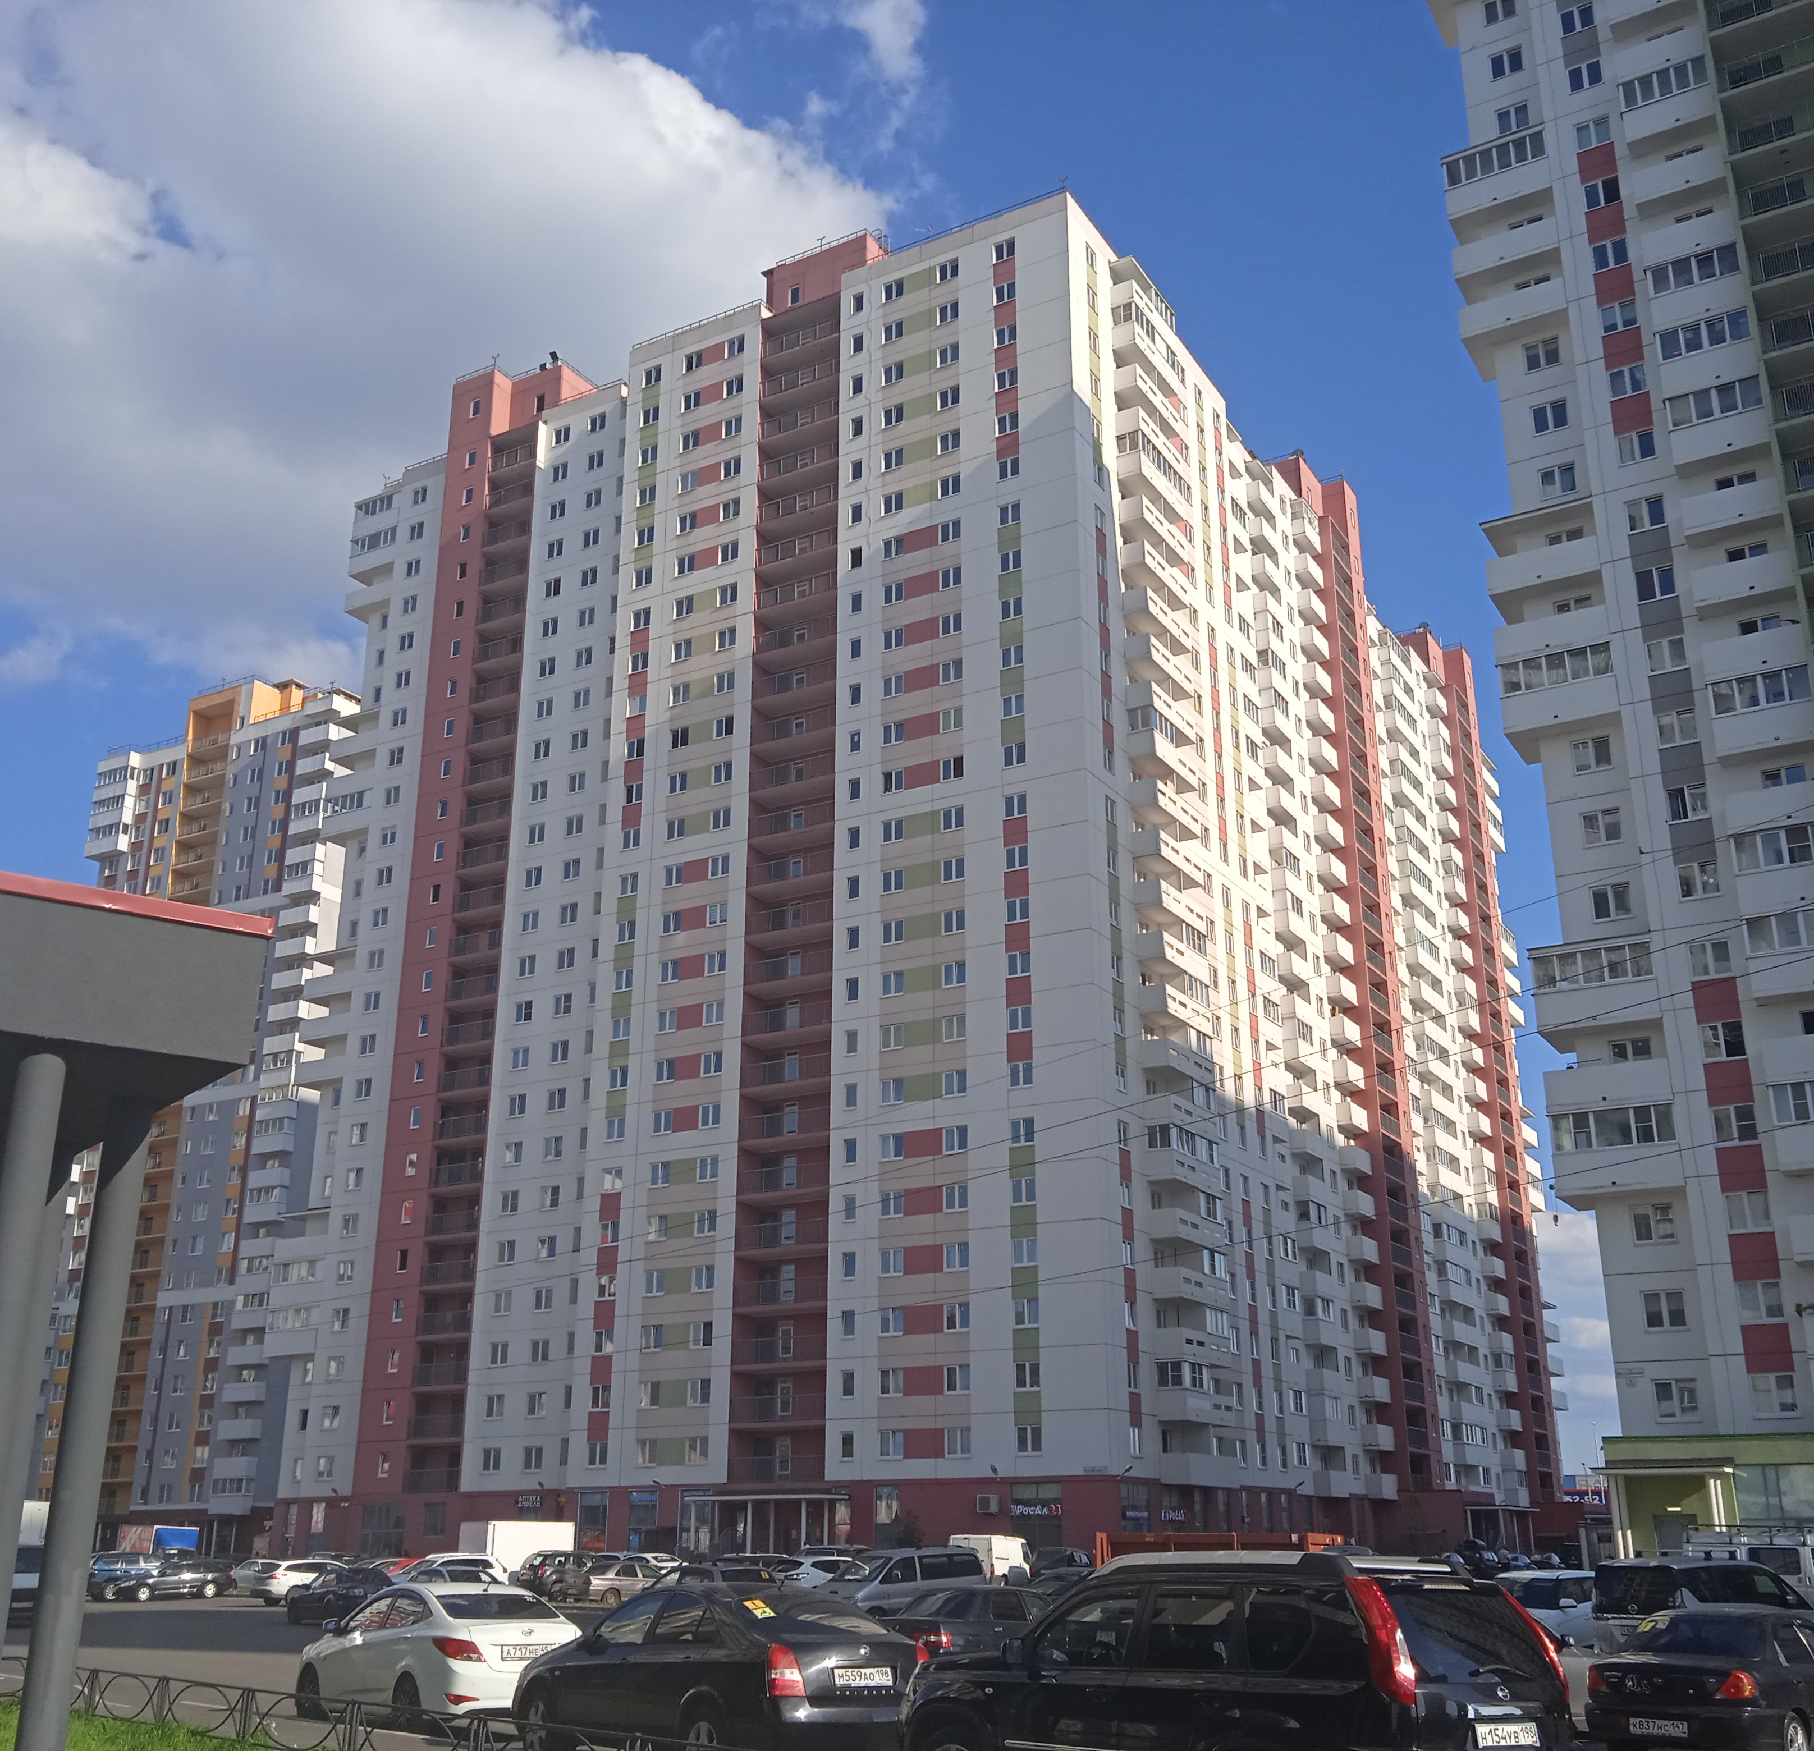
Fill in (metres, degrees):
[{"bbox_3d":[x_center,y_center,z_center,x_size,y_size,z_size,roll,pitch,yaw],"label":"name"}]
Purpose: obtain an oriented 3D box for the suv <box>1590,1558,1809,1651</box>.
[{"bbox_3d":[14.138,12.782,32.710,4.700,1.770,1.860,12,-23,-31],"label":"suv"}]

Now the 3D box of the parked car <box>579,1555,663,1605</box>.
[{"bbox_3d":[-9.880,25.450,67.894,4.400,1.420,1.700,17,-26,-40],"label":"parked car"}]

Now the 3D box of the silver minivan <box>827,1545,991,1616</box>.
[{"bbox_3d":[-0.309,16.825,44.430,1.820,1.900,4.750,-17,-26,40],"label":"silver minivan"}]

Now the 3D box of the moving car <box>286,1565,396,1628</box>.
[{"bbox_3d":[-14.804,19.183,50.275,1.740,1.450,4.400,14,-24,-35],"label":"moving car"}]

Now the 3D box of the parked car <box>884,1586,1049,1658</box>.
[{"bbox_3d":[1.244,11.496,28.494,1.680,1.420,4.265,-15,-25,37],"label":"parked car"}]

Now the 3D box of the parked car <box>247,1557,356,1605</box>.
[{"bbox_3d":[-20.053,24.338,64.998,4.500,1.500,1.800,18,-27,-41],"label":"parked car"}]

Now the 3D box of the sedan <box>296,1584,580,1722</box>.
[{"bbox_3d":[-5.285,8.684,21.109,1.700,1.470,4.370,15,-24,-36],"label":"sedan"}]

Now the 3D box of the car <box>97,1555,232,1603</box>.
[{"bbox_3d":[-29.089,27.977,74.952,1.750,1.480,4.550,-18,-26,41],"label":"car"}]

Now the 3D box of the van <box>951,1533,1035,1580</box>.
[{"bbox_3d":[3.568,27.690,76.123,1.950,2.100,4.900,-8,-21,22],"label":"van"}]

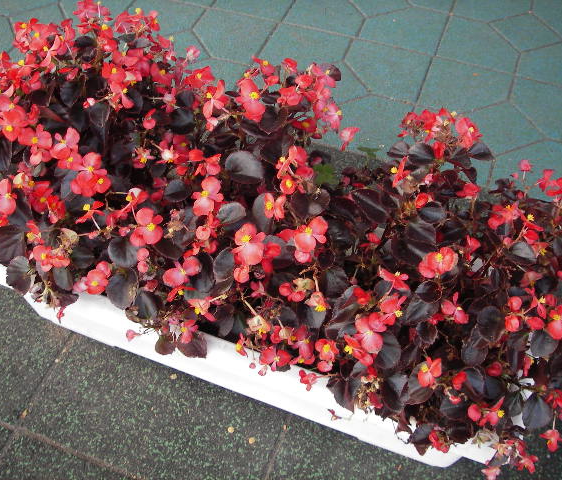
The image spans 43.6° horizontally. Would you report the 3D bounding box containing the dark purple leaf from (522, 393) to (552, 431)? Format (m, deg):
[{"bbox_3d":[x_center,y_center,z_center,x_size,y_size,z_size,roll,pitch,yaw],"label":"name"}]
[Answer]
[{"bbox_3d":[0.343,0.230,0.943,0.036,0.012,0.049,8,73,18],"label":"dark purple leaf"}]

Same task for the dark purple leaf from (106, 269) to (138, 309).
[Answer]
[{"bbox_3d":[-0.224,0.068,0.988,0.046,0.014,0.054,-6,76,-11],"label":"dark purple leaf"}]

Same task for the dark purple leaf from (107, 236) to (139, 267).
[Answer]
[{"bbox_3d":[-0.235,0.016,1.054,0.046,0.014,0.049,10,75,-6],"label":"dark purple leaf"}]

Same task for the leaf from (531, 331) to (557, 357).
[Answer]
[{"bbox_3d":[0.373,0.145,0.998,0.036,0.012,0.042,-3,69,13],"label":"leaf"}]

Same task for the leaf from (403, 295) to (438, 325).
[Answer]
[{"bbox_3d":[0.185,0.092,0.934,0.052,0.014,0.044,-32,63,-17],"label":"leaf"}]

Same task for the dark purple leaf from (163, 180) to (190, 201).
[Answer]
[{"bbox_3d":[-0.153,-0.073,1.030,0.043,0.012,0.037,3,60,-2],"label":"dark purple leaf"}]

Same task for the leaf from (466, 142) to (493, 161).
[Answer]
[{"bbox_3d":[0.285,-0.126,1.002,0.043,0.012,0.036,23,49,16],"label":"leaf"}]

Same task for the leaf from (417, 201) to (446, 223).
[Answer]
[{"bbox_3d":[0.235,-0.045,1.099,0.043,0.015,0.041,6,60,7],"label":"leaf"}]

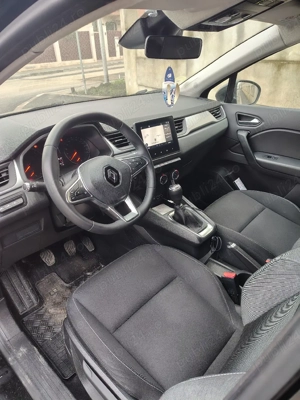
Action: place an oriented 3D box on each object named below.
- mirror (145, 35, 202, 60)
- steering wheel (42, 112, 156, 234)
[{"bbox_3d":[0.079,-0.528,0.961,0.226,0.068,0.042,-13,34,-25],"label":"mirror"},{"bbox_3d":[-0.139,-0.078,0.830,0.365,0.360,0.095,-32,11,-38],"label":"steering wheel"}]

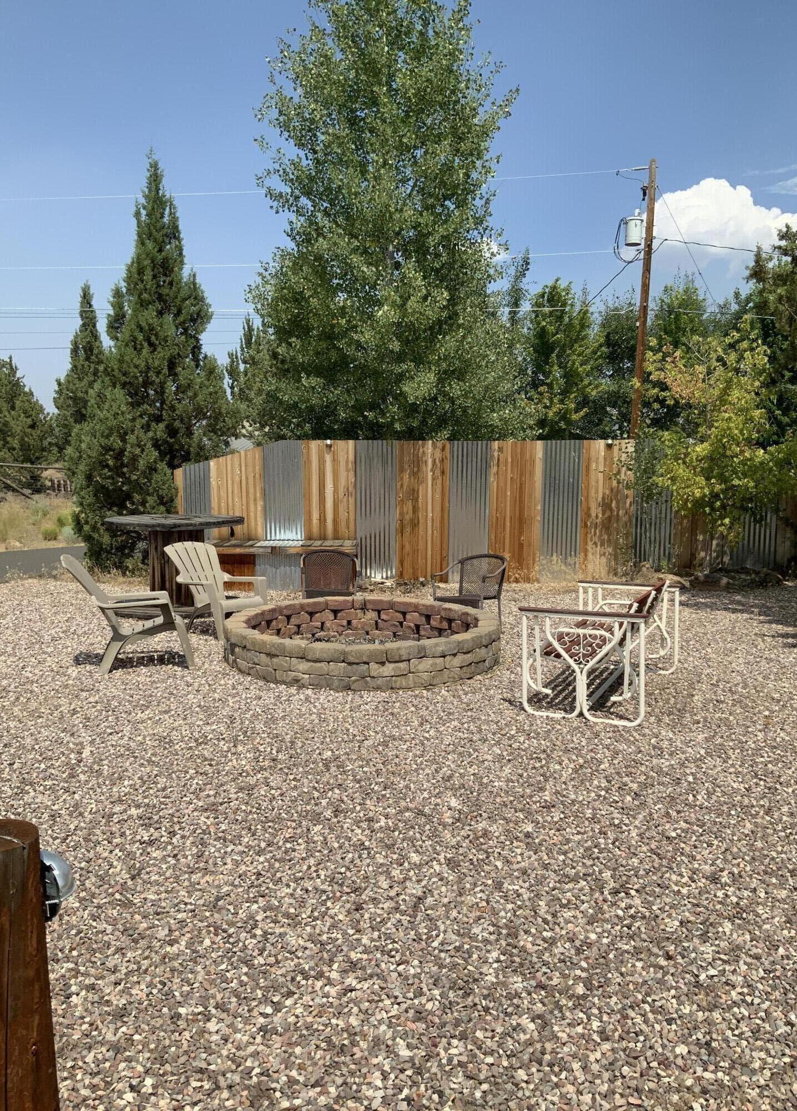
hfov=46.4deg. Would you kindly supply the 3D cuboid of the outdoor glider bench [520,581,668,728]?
[{"bbox_3d":[1.440,0.575,6.400,0.800,0.750,1.500,3,7,24],"label":"outdoor glider bench"}]

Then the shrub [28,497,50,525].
[{"bbox_3d":[-8.780,-1.124,22.717,0.520,0.650,0.520,0,6,0],"label":"shrub"}]

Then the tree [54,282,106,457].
[{"bbox_3d":[-8.100,-4.050,24.000,1.800,6.000,1.800,0,6,0],"label":"tree"}]

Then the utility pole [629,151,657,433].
[{"bbox_3d":[6.600,-5.870,25.300,0.260,9.300,0.260,2,7,0],"label":"utility pole"}]

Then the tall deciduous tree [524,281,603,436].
[{"bbox_3d":[3.550,-3.200,20.200,1.950,5.400,1.950,0,6,0],"label":"tall deciduous tree"}]

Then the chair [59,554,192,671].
[{"bbox_3d":[-2.170,0.395,7.580,0.980,0.880,0.740,-2,7,-14],"label":"chair"}]

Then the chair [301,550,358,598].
[{"bbox_3d":[-0.725,0.290,9.900,0.610,0.800,0.600,-1,7,-10],"label":"chair"}]

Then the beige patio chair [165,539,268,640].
[{"bbox_3d":[-1.717,0.314,8.936,0.920,0.880,0.730,5,8,40],"label":"beige patio chair"}]

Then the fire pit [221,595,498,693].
[{"bbox_3d":[-0.302,0.703,8.009,2.350,0.310,2.350,0,6,0],"label":"fire pit"}]

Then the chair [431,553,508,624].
[{"bbox_3d":[0.665,0.363,8.947,0.600,0.780,0.590,4,7,30],"label":"chair"}]

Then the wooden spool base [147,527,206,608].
[{"bbox_3d":[-2.580,0.120,10.800,0.650,0.900,0.650,0,8,0],"label":"wooden spool base"}]

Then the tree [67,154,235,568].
[{"bbox_3d":[-3.860,-2.983,14.457,2.650,6.200,2.600,0,6,0],"label":"tree"}]

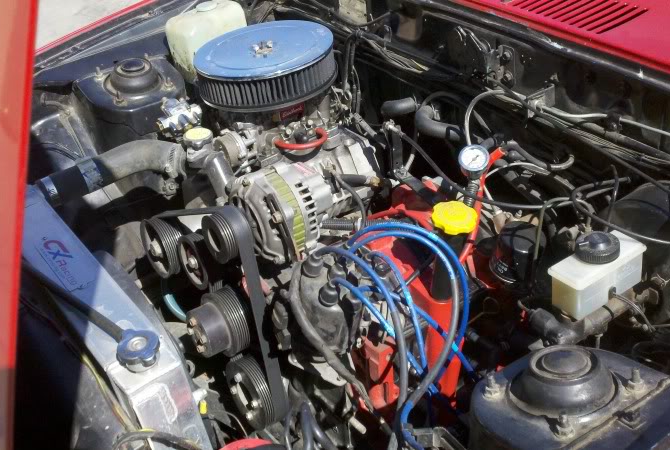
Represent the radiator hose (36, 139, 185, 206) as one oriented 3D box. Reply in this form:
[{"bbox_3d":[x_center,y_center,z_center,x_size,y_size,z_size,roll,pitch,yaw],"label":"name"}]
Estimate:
[{"bbox_3d":[-0.360,-0.086,1.290,0.320,0.095,0.075,7,37,26],"label":"radiator hose"}]

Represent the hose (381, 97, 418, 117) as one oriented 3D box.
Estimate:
[{"bbox_3d":[0.118,-0.216,1.470,0.070,0.032,0.030,-7,33,6],"label":"hose"}]

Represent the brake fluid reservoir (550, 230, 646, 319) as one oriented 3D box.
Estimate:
[{"bbox_3d":[0.328,0.055,1.008,0.116,0.075,0.053,-27,37,-23],"label":"brake fluid reservoir"}]

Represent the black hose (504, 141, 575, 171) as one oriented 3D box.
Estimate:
[{"bbox_3d":[0.314,-0.107,1.240,0.105,0.030,0.030,17,42,36],"label":"black hose"}]

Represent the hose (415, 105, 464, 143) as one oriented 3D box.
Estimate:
[{"bbox_3d":[0.182,-0.177,1.400,0.055,0.045,0.085,-27,37,-23],"label":"hose"}]

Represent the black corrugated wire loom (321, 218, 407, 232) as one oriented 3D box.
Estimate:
[{"bbox_3d":[0.041,0.001,1.160,0.126,0.016,0.018,2,37,6],"label":"black corrugated wire loom"}]

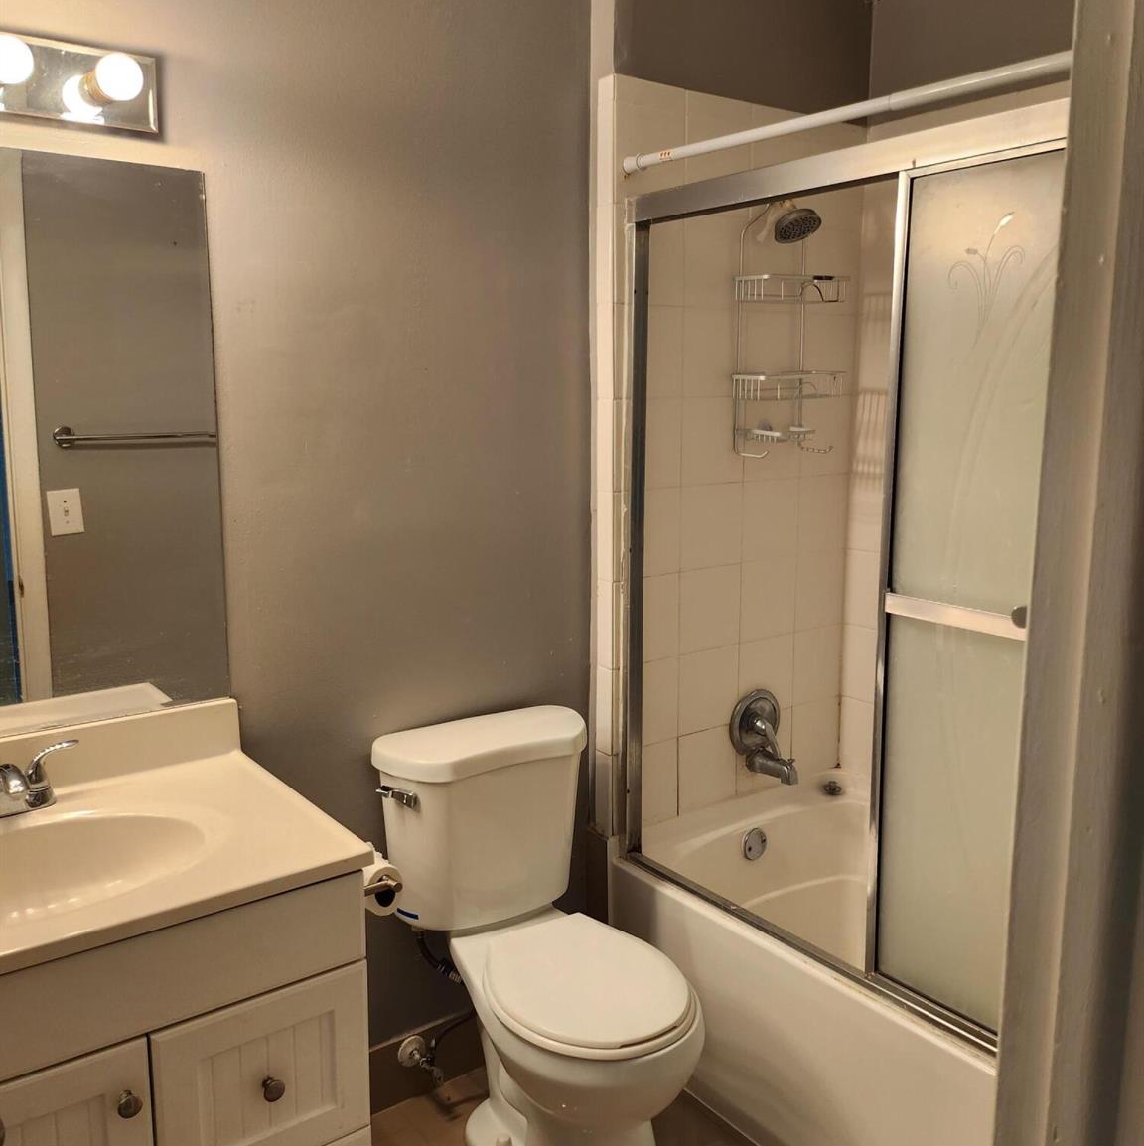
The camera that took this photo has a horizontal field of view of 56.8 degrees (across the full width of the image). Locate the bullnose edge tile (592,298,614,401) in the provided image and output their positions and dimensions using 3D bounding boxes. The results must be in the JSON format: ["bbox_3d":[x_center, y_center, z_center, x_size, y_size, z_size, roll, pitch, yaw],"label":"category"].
[{"bbox_3d":[0.076,-0.472,2.265,0.010,0.199,0.054,-7,12,-36],"label":"bullnose edge tile"}]

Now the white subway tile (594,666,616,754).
[{"bbox_3d":[0.078,0.311,2.400,0.010,0.196,0.054,-7,12,-36],"label":"white subway tile"}]

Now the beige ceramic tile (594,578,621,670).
[{"bbox_3d":[0.077,0.116,2.366,0.010,0.196,0.054,-7,12,-36],"label":"beige ceramic tile"}]

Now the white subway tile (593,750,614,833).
[{"bbox_3d":[0.078,0.507,2.434,0.010,0.199,0.054,-7,12,-36],"label":"white subway tile"}]

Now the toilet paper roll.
[{"bbox_3d":[-0.312,0.476,1.642,0.074,0.074,0.102,-7,12,-36],"label":"toilet paper roll"}]

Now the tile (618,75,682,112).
[{"bbox_3d":[0.165,-0.999,2.214,0.194,0.051,0.010,-7,12,-36],"label":"tile"}]

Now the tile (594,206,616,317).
[{"bbox_3d":[0.076,-0.671,2.231,0.010,0.201,0.054,-7,12,-36],"label":"tile"}]

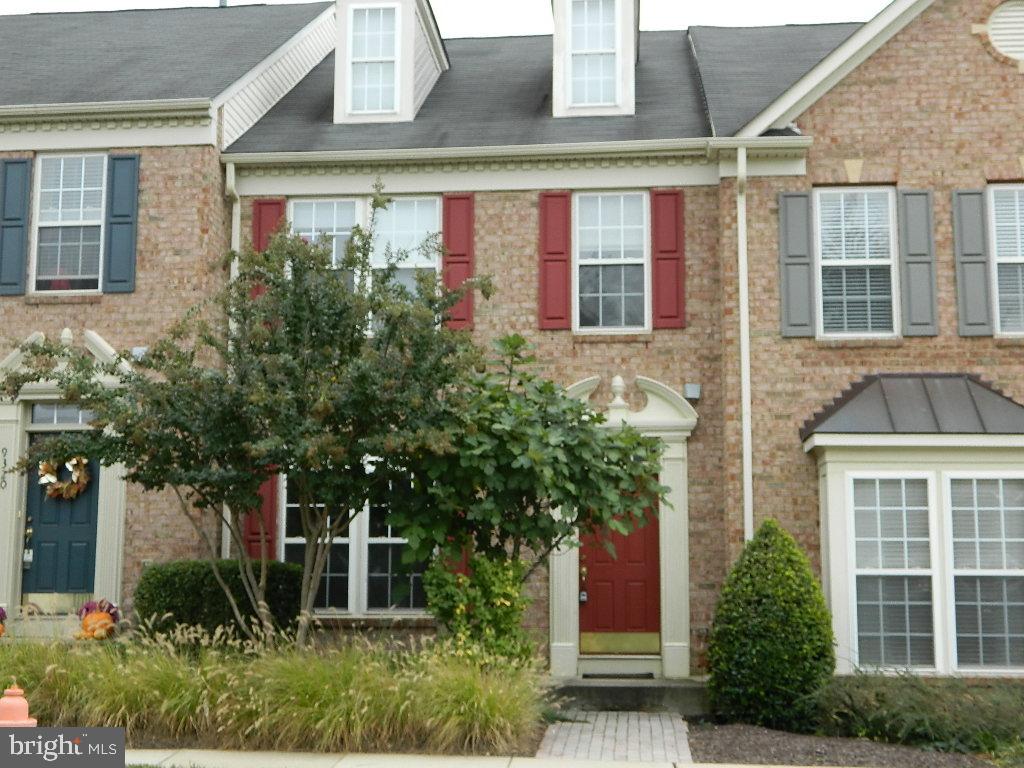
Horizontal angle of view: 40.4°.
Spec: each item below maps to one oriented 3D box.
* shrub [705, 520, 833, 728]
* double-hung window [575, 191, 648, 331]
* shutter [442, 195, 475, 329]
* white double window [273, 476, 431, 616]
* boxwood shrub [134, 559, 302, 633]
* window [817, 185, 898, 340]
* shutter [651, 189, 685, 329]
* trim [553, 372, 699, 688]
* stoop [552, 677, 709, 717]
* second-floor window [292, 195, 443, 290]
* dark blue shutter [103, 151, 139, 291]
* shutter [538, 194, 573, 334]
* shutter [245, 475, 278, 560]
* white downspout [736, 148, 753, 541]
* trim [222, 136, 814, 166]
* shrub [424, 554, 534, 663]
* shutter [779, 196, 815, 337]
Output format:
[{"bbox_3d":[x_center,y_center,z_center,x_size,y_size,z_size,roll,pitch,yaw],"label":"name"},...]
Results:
[{"bbox_3d":[2.452,2.251,13.231,1.189,1.935,1.200,-1,-9,6],"label":"shrub"},{"bbox_3d":[1.157,-1.410,16.166,0.902,1.680,0.100,-1,-8,6],"label":"double-hung window"},{"bbox_3d":[-0.622,-1.440,16.314,0.384,1.639,0.050,-1,-8,6],"label":"shutter"},{"bbox_3d":[-1.744,1.807,15.813,1.891,1.697,0.100,-1,-9,6],"label":"white double window"},{"bbox_3d":[-3.025,2.307,14.408,1.674,0.949,0.900,-1,-9,6],"label":"boxwood shrub"},{"bbox_3d":[3.783,-1.344,15.295,0.891,1.692,0.120,-1,-8,6],"label":"window"},{"bbox_3d":[1.786,-1.426,15.864,0.372,1.607,0.040,-1,-9,6],"label":"shutter"},{"bbox_3d":[1.203,1.579,15.580,1.728,3.347,0.270,-1,-8,6],"label":"trim"},{"bbox_3d":[1.170,3.299,14.733,1.753,0.277,1.400,-1,-8,6],"label":"stoop"},{"bbox_3d":[-1.738,-1.394,16.455,1.840,1.686,0.100,-1,-8,6],"label":"second-floor window"},{"bbox_3d":[-4.462,-1.829,15.850,0.372,1.629,0.040,-1,-9,6],"label":"dark blue shutter"},{"bbox_3d":[0.505,-1.433,16.199,0.390,1.657,0.050,-1,-8,6],"label":"shutter"},{"bbox_3d":[-2.887,1.790,16.061,0.401,1.721,0.050,-1,-8,6],"label":"shutter"},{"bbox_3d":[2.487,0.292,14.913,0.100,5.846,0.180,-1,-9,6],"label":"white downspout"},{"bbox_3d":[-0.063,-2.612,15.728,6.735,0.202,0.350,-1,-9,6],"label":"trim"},{"bbox_3d":[-0.340,2.470,14.610,1.114,1.327,1.000,-1,-9,6],"label":"shrub"},{"bbox_3d":[3.106,-1.305,15.148,0.365,1.618,0.040,-1,-9,6],"label":"shutter"}]

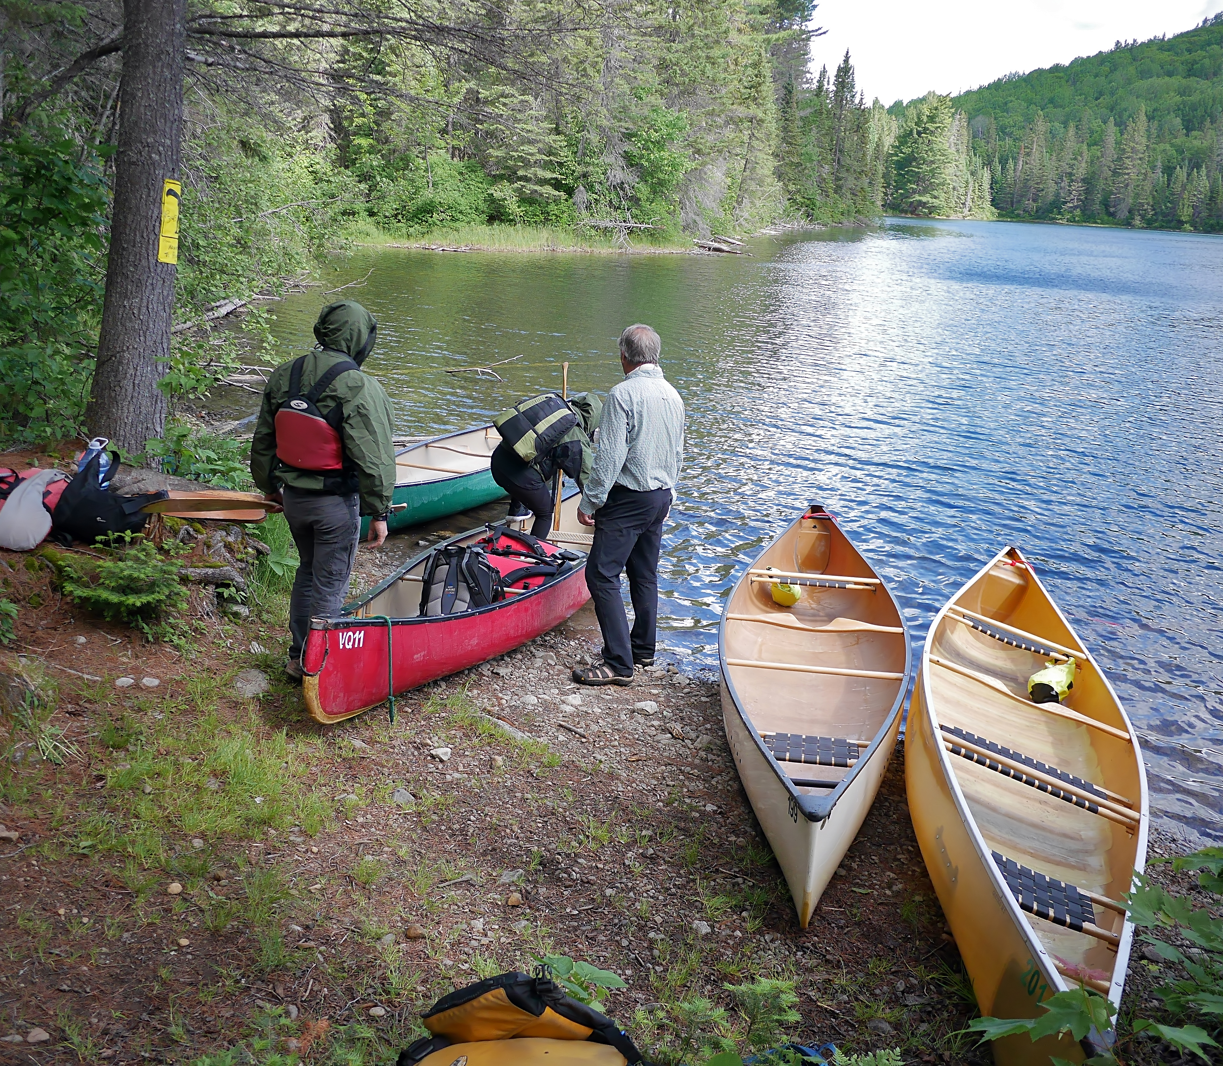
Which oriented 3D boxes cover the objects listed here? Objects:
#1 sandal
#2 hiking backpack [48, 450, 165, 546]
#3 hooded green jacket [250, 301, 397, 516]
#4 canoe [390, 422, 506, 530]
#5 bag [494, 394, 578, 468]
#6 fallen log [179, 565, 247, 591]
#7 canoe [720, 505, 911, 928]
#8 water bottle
[{"bbox_3d":[-0.045,0.717,5.780,0.300,0.100,0.110,2,16,2],"label":"sandal"},{"bbox_3d":[-2.045,-0.135,4.650,0.420,0.340,0.240,-2,16,-11],"label":"hiking backpack"},{"bbox_3d":[-1.315,-0.568,5.250,0.580,0.970,0.400,7,17,18],"label":"hooded green jacket"},{"bbox_3d":[-1.218,-0.598,9.986,0.880,0.540,4.880,9,17,20],"label":"canoe"},{"bbox_3d":[-0.496,-0.666,7.500,0.470,0.220,0.330,-33,70,-26],"label":"bag"},{"bbox_3d":[-1.551,0.177,4.480,0.270,0.085,0.090,1,16,0],"label":"fallen log"},{"bbox_3d":[0.976,0.556,5.578,0.880,0.540,4.880,3,12,10],"label":"canoe"},{"bbox_3d":[-2.135,-0.284,4.750,0.105,0.220,0.105,-3,16,0],"label":"water bottle"}]

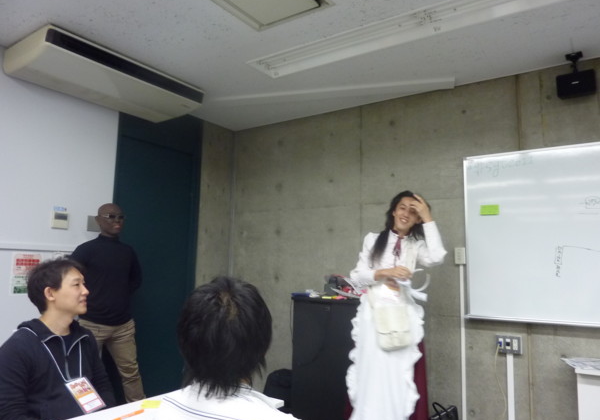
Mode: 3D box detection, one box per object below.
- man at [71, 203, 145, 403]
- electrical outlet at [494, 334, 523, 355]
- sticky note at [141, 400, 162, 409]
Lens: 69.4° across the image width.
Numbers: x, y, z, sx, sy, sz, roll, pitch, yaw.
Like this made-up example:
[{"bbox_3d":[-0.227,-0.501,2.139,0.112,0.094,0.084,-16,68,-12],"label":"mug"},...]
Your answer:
[{"bbox_3d":[-1.335,0.798,2.983,0.330,1.690,0.500,-5,-9,43],"label":"man"},{"bbox_3d":[1.459,0.940,3.021,0.163,0.122,0.042,-3,-8,34],"label":"electrical outlet"},{"bbox_3d":[-0.627,0.815,1.823,0.075,0.004,0.099,2,-6,-6],"label":"sticky note"}]

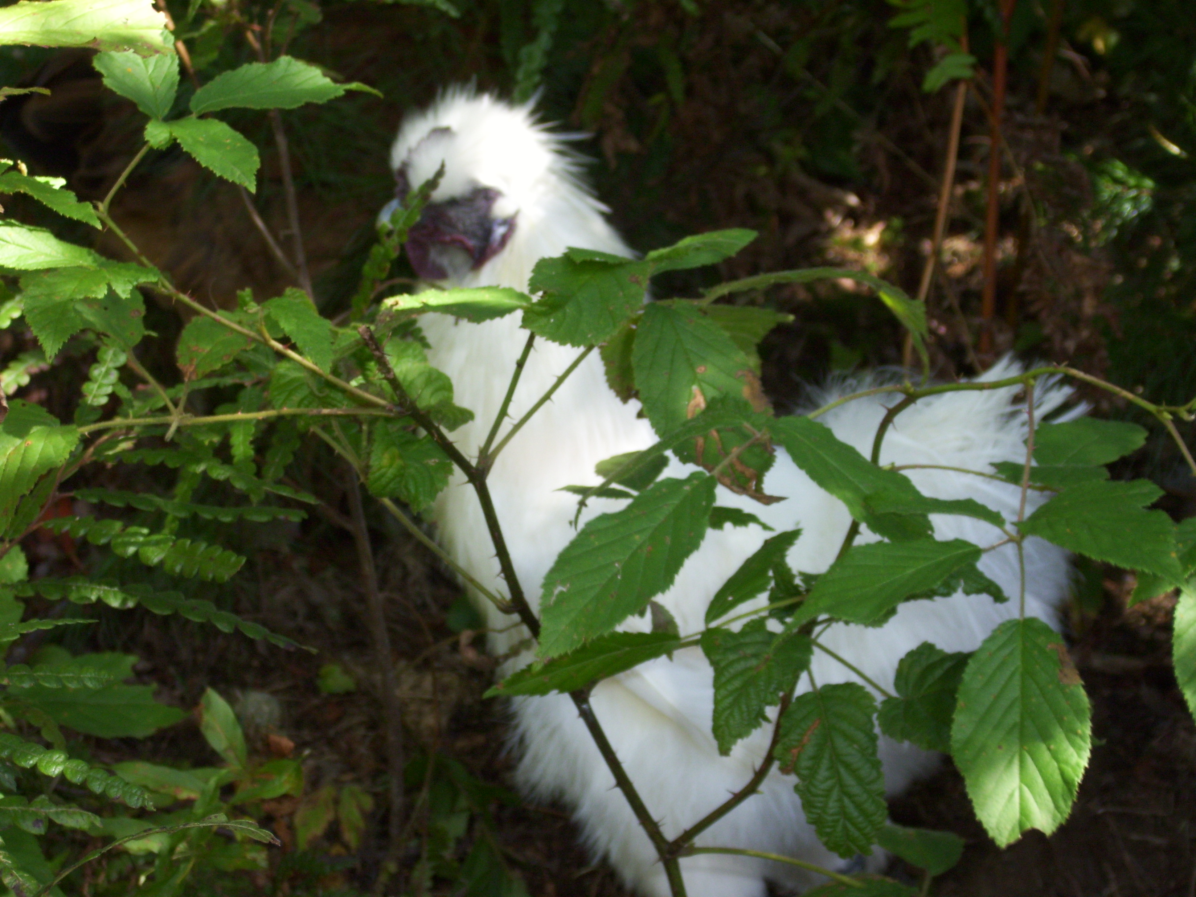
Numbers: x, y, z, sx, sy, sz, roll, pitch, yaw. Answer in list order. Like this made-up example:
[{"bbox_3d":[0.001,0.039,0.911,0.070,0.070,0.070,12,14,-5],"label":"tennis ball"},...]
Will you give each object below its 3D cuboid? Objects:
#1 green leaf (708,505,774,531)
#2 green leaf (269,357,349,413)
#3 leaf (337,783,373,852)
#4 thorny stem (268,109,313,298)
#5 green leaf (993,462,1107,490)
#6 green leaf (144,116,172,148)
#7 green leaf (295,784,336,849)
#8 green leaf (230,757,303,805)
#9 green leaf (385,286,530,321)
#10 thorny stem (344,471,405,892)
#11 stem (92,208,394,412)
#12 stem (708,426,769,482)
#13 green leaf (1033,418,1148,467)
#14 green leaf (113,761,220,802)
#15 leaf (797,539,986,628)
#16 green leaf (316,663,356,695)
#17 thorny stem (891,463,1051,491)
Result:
[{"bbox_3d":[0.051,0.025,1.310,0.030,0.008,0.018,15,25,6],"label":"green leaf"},{"bbox_3d":[-0.118,-0.025,1.450,0.038,0.010,0.033,12,54,9],"label":"green leaf"},{"bbox_3d":[-0.107,0.163,1.560,0.016,0.032,0.007,-4,-22,-15],"label":"leaf"},{"bbox_3d":[-0.135,-0.107,1.540,0.008,0.088,0.008,-11,18,4],"label":"thorny stem"},{"bbox_3d":[0.168,0.010,1.310,0.047,0.011,0.026,6,18,12],"label":"green leaf"},{"bbox_3d":[-0.161,-0.116,1.290,0.011,0.006,0.012,8,51,18],"label":"green leaf"},{"bbox_3d":[-0.125,0.163,1.560,0.016,0.007,0.031,20,67,22],"label":"green leaf"},{"bbox_3d":[-0.138,0.139,1.470,0.034,0.008,0.018,-31,49,-12],"label":"green leaf"},{"bbox_3d":[-0.053,-0.053,1.300,0.055,0.010,0.027,-5,18,-6],"label":"green leaf"},{"bbox_3d":[-0.102,0.107,1.620,0.012,0.208,0.012,-6,21,2],"label":"thorny stem"},{"bbox_3d":[-0.141,-0.054,1.400,0.147,0.011,0.012,35,10,-16],"label":"stem"},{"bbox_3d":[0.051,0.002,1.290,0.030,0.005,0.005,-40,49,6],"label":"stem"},{"bbox_3d":[0.202,-0.002,1.450,0.047,0.010,0.028,1,41,-8],"label":"green leaf"},{"bbox_3d":[-0.196,0.151,1.600,0.046,0.008,0.020,15,36,2],"label":"green leaf"},{"bbox_3d":[0.107,0.049,1.280,0.074,0.013,0.034,-24,44,-11],"label":"leaf"},{"bbox_3d":[-0.130,0.114,1.750,0.020,0.006,0.022,-1,37,-1],"label":"green leaf"},{"bbox_3d":[0.150,0.011,1.420,0.068,0.008,0.012,8,12,-17],"label":"thorny stem"}]

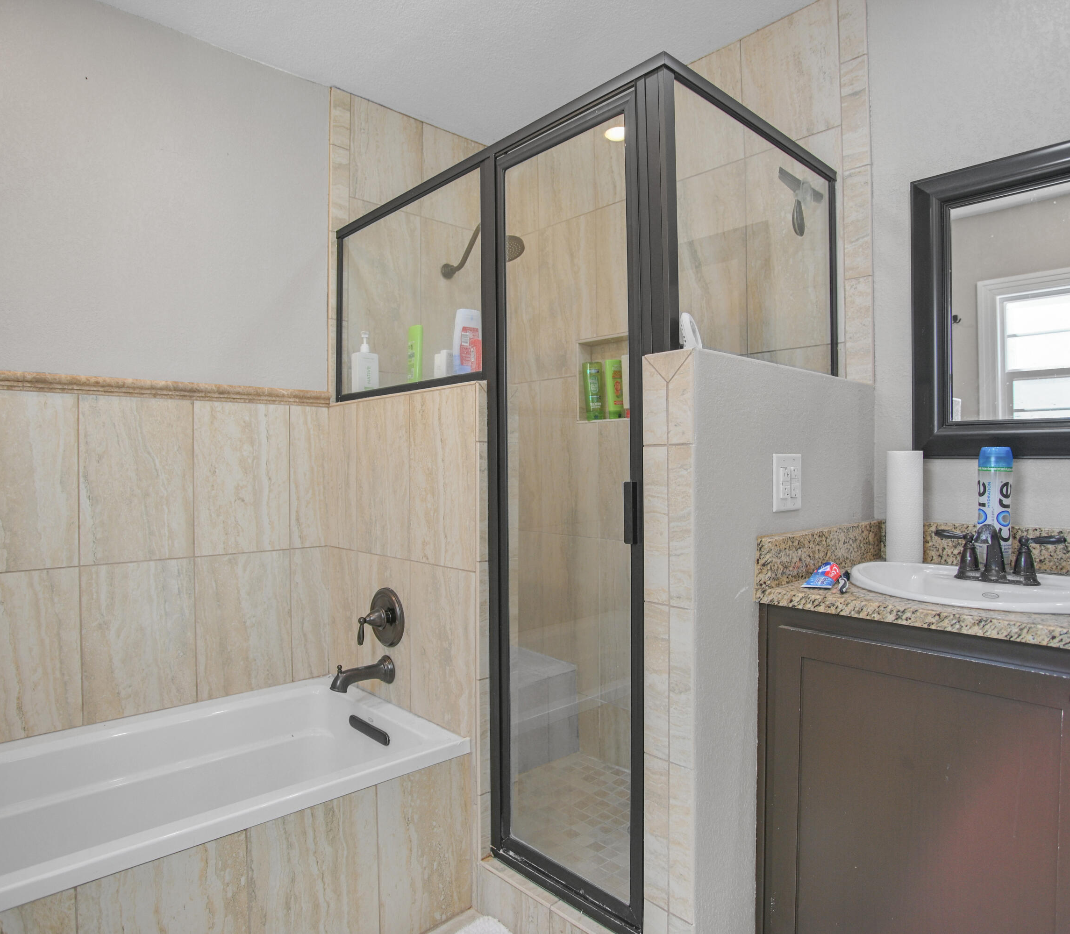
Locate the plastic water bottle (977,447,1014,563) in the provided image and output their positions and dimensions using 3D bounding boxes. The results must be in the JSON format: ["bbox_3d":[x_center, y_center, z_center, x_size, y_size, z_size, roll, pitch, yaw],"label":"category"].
[{"bbox_3d":[1.027,0.099,1.475,0.067,0.288,0.067,0,0,-44],"label":"plastic water bottle"}]

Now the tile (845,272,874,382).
[{"bbox_3d":[0.892,-0.376,1.816,0.012,0.285,0.071,0,0,-44],"label":"tile"}]

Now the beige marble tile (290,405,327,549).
[{"bbox_3d":[-0.752,0.035,2.208,0.135,0.467,0.012,0,-1,-41],"label":"beige marble tile"}]

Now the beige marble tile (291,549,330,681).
[{"bbox_3d":[-0.746,0.480,2.204,0.135,0.424,0.012,0,-1,-41],"label":"beige marble tile"}]

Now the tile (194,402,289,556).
[{"bbox_3d":[-0.950,0.038,2.159,0.293,0.486,0.012,0,0,-39],"label":"tile"}]

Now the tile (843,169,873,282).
[{"bbox_3d":[0.888,-0.670,1.822,0.071,0.302,0.012,-1,-1,45],"label":"tile"}]

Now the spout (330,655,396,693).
[{"bbox_3d":[-0.504,0.610,1.932,0.175,0.084,0.072,0,0,-41],"label":"spout"}]

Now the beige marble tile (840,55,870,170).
[{"bbox_3d":[0.885,-0.972,1.824,0.071,0.301,0.012,-1,-1,45],"label":"beige marble tile"}]

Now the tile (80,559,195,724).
[{"bbox_3d":[-1.175,0.509,1.976,0.296,0.451,0.012,0,0,-39],"label":"tile"}]

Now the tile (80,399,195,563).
[{"bbox_3d":[-1.180,0.039,1.974,0.295,0.486,0.012,0,0,-39],"label":"tile"}]

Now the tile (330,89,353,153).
[{"bbox_3d":[-0.698,-1.240,2.368,0.076,0.202,0.012,0,0,-39],"label":"tile"}]

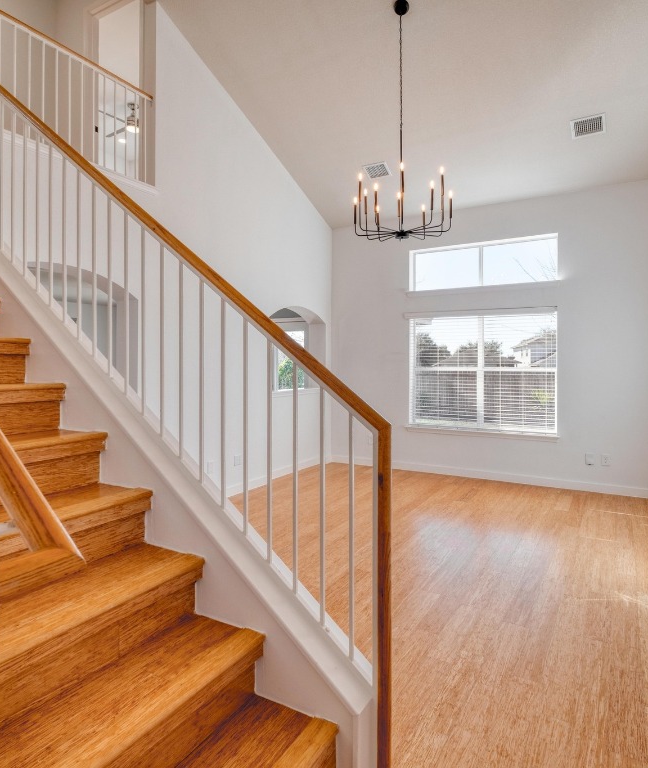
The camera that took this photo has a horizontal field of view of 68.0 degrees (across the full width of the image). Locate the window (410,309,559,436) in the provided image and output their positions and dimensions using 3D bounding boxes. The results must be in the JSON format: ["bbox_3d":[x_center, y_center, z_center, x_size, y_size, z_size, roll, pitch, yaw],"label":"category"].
[{"bbox_3d":[1.958,-0.177,6.101,1.830,1.540,0.110,1,1,32],"label":"window"}]

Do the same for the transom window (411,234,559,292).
[{"bbox_3d":[1.959,-1.512,6.101,1.830,0.550,0.110,1,1,32],"label":"transom window"}]

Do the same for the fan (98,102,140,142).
[{"bbox_3d":[-2.945,-4.093,7.400,1.320,0.450,1.320,1,1,32],"label":"fan"}]

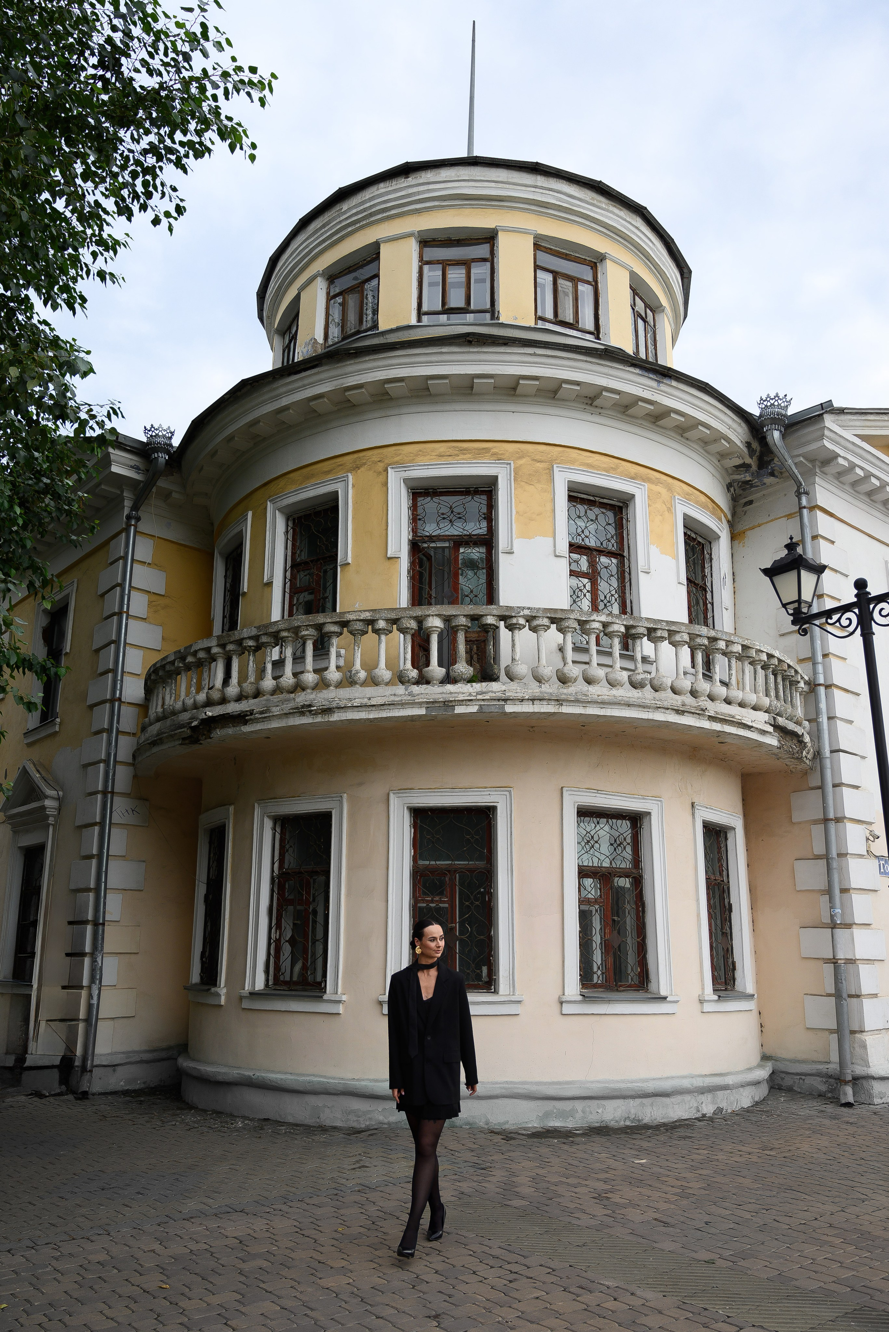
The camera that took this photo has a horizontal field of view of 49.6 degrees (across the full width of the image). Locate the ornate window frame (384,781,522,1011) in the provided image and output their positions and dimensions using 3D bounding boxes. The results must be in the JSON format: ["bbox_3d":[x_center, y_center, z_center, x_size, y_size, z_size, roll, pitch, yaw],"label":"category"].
[{"bbox_3d":[0.073,2.317,9.512,1.313,2.141,0.280,-1,-16,5],"label":"ornate window frame"}]

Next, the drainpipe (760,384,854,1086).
[{"bbox_3d":[4.351,0.570,11.526,0.490,8.568,0.408,0,-16,0],"label":"drainpipe"}]

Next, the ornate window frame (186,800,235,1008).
[{"bbox_3d":[-2.660,2.751,11.108,0.280,2.141,1.245,10,-19,-31],"label":"ornate window frame"}]

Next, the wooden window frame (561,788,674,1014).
[{"bbox_3d":[1.726,2.399,9.756,1.300,2.141,0.280,7,-17,-21],"label":"wooden window frame"}]

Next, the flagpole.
[{"bbox_3d":[0.490,-9.621,16.591,0.102,3.876,0.102,0,-16,2],"label":"flagpole"}]

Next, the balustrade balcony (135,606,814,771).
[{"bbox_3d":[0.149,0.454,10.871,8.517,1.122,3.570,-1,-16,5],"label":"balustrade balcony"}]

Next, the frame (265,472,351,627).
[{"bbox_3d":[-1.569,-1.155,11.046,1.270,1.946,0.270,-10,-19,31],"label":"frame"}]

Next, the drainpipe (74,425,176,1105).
[{"bbox_3d":[-3.866,0.780,11.619,0.360,8.080,0.717,14,-21,-39],"label":"drainpipe"}]

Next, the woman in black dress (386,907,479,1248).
[{"bbox_3d":[-0.058,2.378,5.599,0.520,1.770,0.450,0,-16,2],"label":"woman in black dress"}]

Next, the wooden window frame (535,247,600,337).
[{"bbox_3d":[1.605,-4.781,12.447,0.898,1.224,0.122,7,-18,-23],"label":"wooden window frame"}]

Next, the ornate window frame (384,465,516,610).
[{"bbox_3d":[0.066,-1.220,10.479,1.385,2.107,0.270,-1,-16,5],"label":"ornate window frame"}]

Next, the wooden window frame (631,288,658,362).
[{"bbox_3d":[2.751,-4.519,13.320,0.122,1.224,0.898,-11,-20,35],"label":"wooden window frame"}]

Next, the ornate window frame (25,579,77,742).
[{"bbox_3d":[-5.890,-0.062,14.198,1.224,2.244,0.224,-15,-22,43],"label":"ornate window frame"}]

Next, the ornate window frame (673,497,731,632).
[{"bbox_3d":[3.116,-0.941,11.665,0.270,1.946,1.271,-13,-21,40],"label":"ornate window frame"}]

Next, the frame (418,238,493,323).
[{"bbox_3d":[0.147,-4.853,12.153,0.929,1.197,0.130,-1,-16,5],"label":"frame"}]

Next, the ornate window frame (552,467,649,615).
[{"bbox_3d":[1.754,-1.058,10.629,1.265,2.173,0.224,7,-17,-21],"label":"ornate window frame"}]

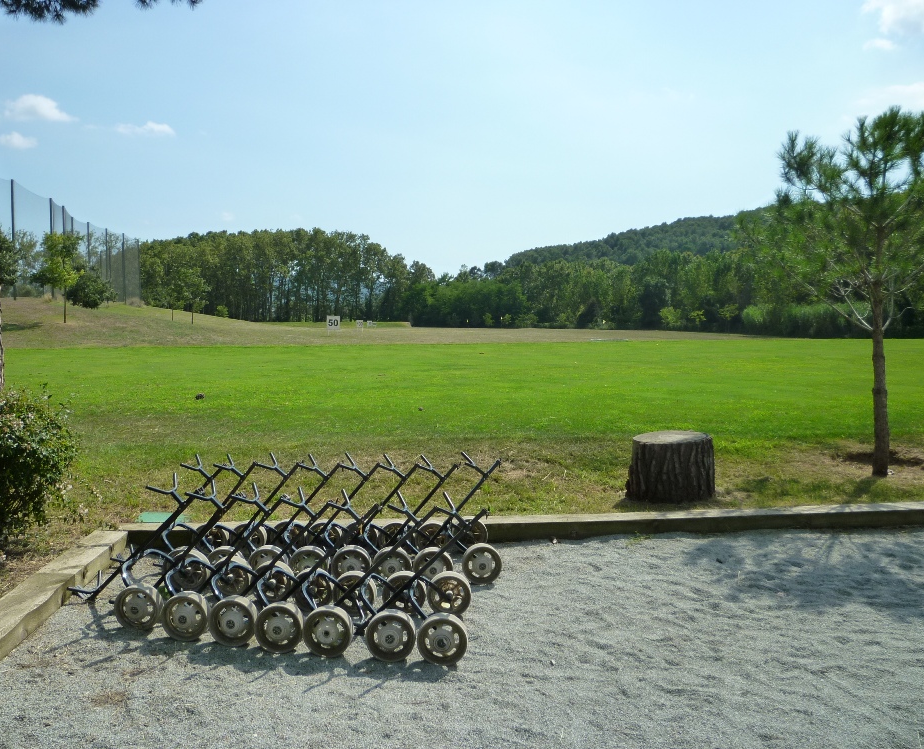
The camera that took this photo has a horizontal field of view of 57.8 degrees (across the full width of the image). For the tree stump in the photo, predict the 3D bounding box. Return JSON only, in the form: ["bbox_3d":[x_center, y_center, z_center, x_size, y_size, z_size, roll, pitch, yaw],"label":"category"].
[{"bbox_3d":[1.765,0.790,7.080,0.740,0.490,0.710,0,4,0],"label":"tree stump"}]

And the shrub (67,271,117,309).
[{"bbox_3d":[-24.300,-5.600,55.000,3.100,2.500,2.900,0,4,0],"label":"shrub"}]

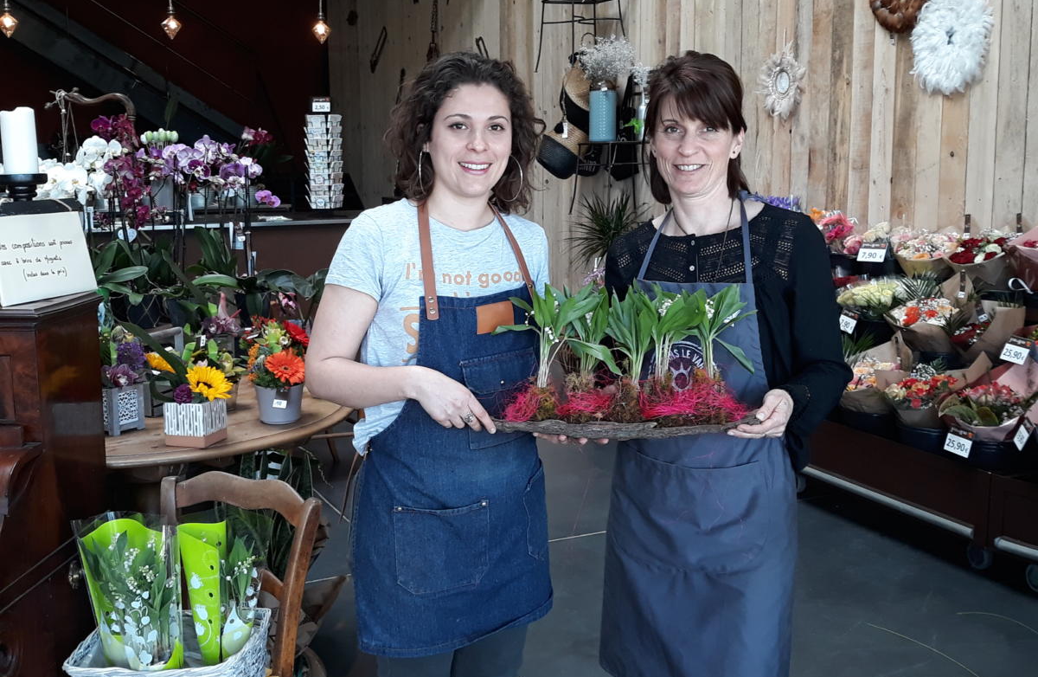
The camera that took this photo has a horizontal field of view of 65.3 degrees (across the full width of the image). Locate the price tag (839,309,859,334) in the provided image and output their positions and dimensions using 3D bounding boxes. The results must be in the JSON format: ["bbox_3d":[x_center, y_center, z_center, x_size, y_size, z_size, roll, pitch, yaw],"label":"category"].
[{"bbox_3d":[1.716,-0.088,4.220,0.012,0.107,0.134,17,10,-16],"label":"price tag"}]

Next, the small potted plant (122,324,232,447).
[{"bbox_3d":[-0.986,0.128,2.363,0.280,0.345,0.190,1,6,9],"label":"small potted plant"}]

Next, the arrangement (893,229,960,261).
[{"bbox_3d":[2.091,-0.477,4.150,0.270,0.190,0.300,-2,6,-18],"label":"arrangement"}]

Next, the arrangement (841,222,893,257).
[{"bbox_3d":[1.952,-0.552,4.550,0.220,0.200,0.240,-2,6,-18],"label":"arrangement"}]

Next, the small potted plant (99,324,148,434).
[{"bbox_3d":[-1.236,0.127,2.504,0.150,0.325,0.150,2,6,24],"label":"small potted plant"}]

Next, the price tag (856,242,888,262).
[{"bbox_3d":[1.892,-0.460,4.330,0.134,0.107,0.012,9,-12,42],"label":"price tag"}]

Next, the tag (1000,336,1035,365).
[{"bbox_3d":[2.143,0.050,3.480,0.012,0.107,0.134,19,7,-14],"label":"tag"}]

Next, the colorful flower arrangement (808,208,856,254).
[{"bbox_3d":[1.865,-0.642,4.830,0.230,0.250,0.250,-2,6,-18],"label":"colorful flower arrangement"}]

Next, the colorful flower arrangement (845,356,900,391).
[{"bbox_3d":[1.759,0.181,4.080,0.240,0.180,0.270,-2,6,-18],"label":"colorful flower arrangement"}]

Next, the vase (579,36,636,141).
[{"bbox_3d":[0.574,-1.649,5.350,0.360,0.660,0.340,0,6,0],"label":"vase"}]

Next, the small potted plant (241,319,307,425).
[{"bbox_3d":[-0.801,0.102,2.663,0.210,0.335,0.200,-1,6,-9],"label":"small potted plant"}]

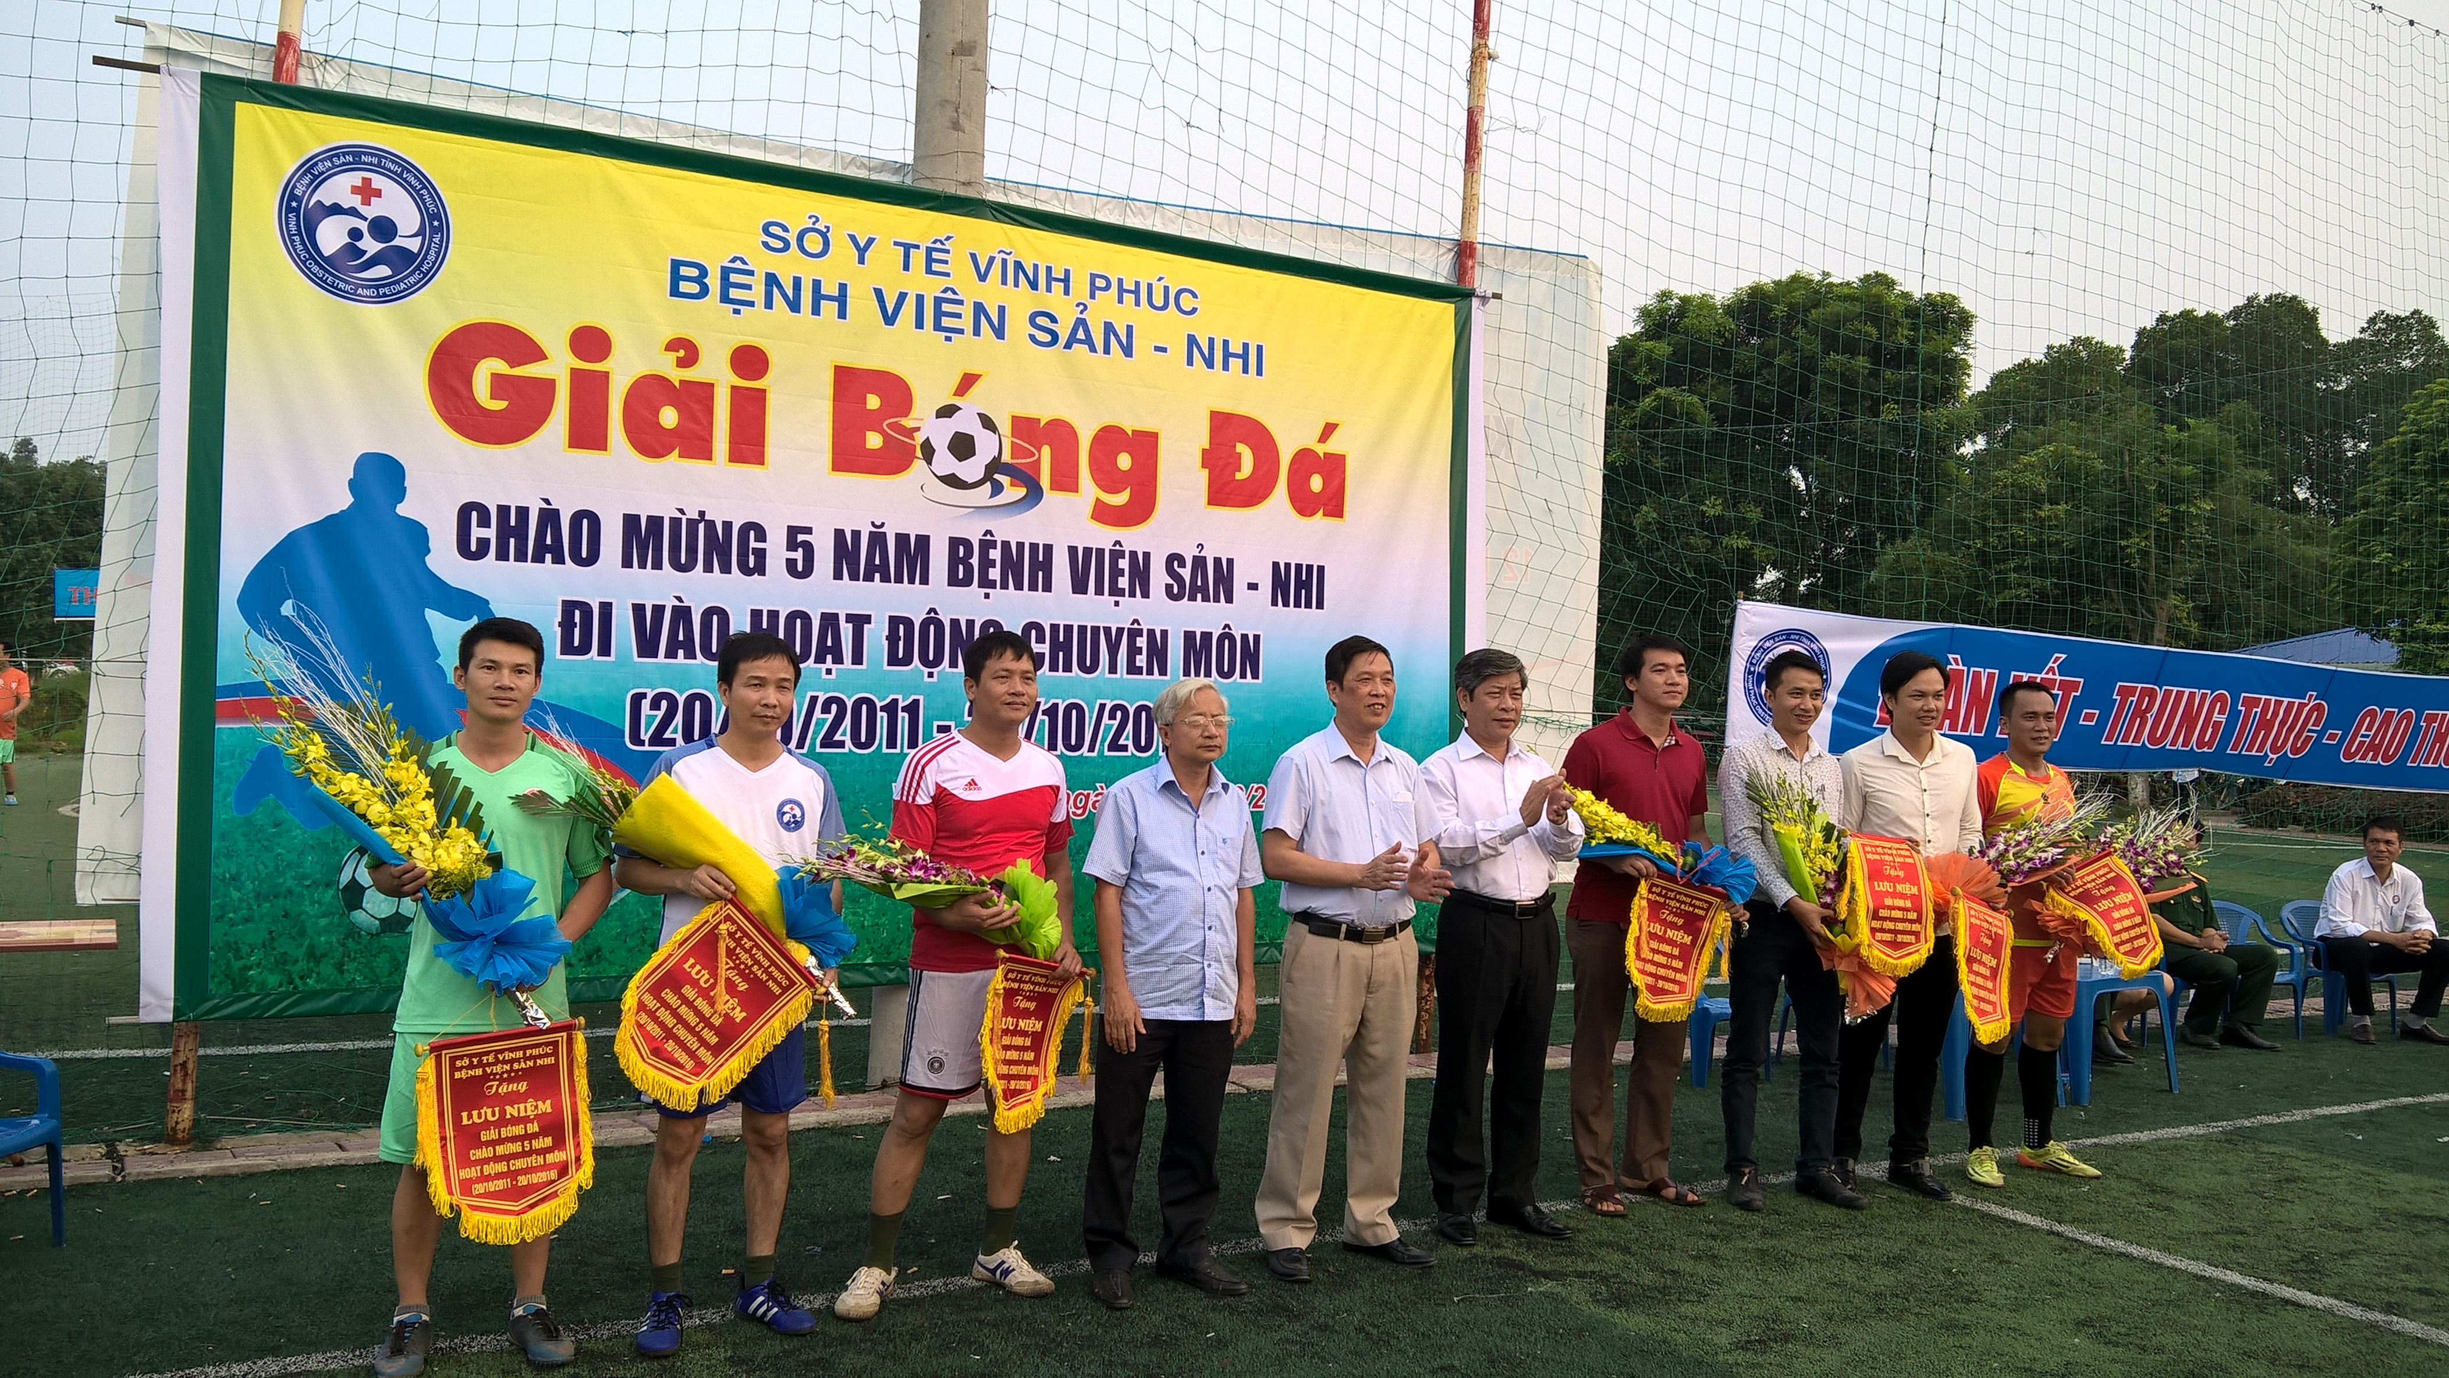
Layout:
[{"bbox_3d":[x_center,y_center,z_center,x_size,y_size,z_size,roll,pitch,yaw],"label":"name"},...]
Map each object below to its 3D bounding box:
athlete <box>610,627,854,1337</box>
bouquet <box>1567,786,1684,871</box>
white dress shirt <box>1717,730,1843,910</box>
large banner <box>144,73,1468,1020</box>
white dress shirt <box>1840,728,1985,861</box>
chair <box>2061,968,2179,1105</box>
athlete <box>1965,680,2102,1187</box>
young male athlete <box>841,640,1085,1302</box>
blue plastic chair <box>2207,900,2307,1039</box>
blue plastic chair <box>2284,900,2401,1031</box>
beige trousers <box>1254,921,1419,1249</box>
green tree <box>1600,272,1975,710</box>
[{"bbox_3d":[-1.156,0.666,4.570,0.540,1.640,0.450,3,-1,-27],"label":"athlete"},{"bbox_3d":[1.220,0.425,5.850,0.460,0.200,0.180,36,-11,-16],"label":"bouquet"},{"bbox_3d":[1.765,0.415,6.180,0.460,0.570,0.330,2,0,-22],"label":"white dress shirt"},{"bbox_3d":[-1.115,-0.377,7.370,5.100,2.970,0.080,2,0,-30],"label":"large banner"},{"bbox_3d":[2.300,0.452,6.494,0.500,0.650,0.320,2,-1,-6],"label":"white dress shirt"},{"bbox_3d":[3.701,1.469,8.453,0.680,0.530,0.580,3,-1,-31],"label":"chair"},{"bbox_3d":[2.855,0.829,6.830,0.520,1.700,0.450,3,-1,-13],"label":"athlete"},{"bbox_3d":[-0.670,0.690,4.920,0.600,1.680,0.420,2,0,-25],"label":"young male athlete"},{"bbox_3d":[5.030,1.400,9.840,0.520,0.690,0.510,2,0,-19],"label":"blue plastic chair"},{"bbox_3d":[6.135,1.507,10.684,0.540,0.720,0.520,3,-1,-18],"label":"blue plastic chair"},{"bbox_3d":[0.310,1.065,5.296,0.430,0.920,0.310,3,-1,-25],"label":"beige trousers"},{"bbox_3d":[14.482,-4.125,50.082,10.500,13.600,10.000,3,-1,-20],"label":"green tree"}]

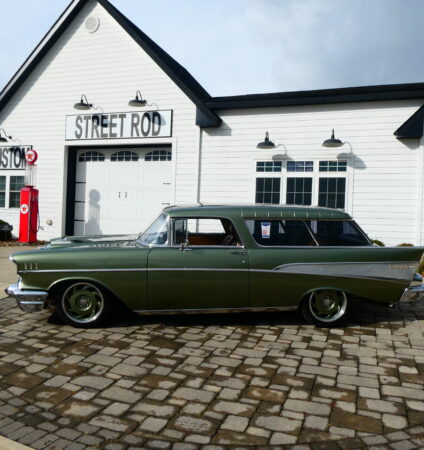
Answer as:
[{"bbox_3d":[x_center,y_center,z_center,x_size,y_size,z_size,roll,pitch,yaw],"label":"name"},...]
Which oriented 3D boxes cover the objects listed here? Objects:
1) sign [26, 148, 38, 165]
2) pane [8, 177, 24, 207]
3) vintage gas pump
[{"bbox_3d":[-5.357,-2.014,12.358,0.430,0.430,0.160,2,0,19],"label":"sign"},{"bbox_3d":[-6.288,-1.072,13.514,0.723,1.031,0.060,2,0,19],"label":"pane"},{"bbox_3d":[-5.442,-0.861,12.350,0.420,2.780,0.400,2,0,19],"label":"vintage gas pump"}]

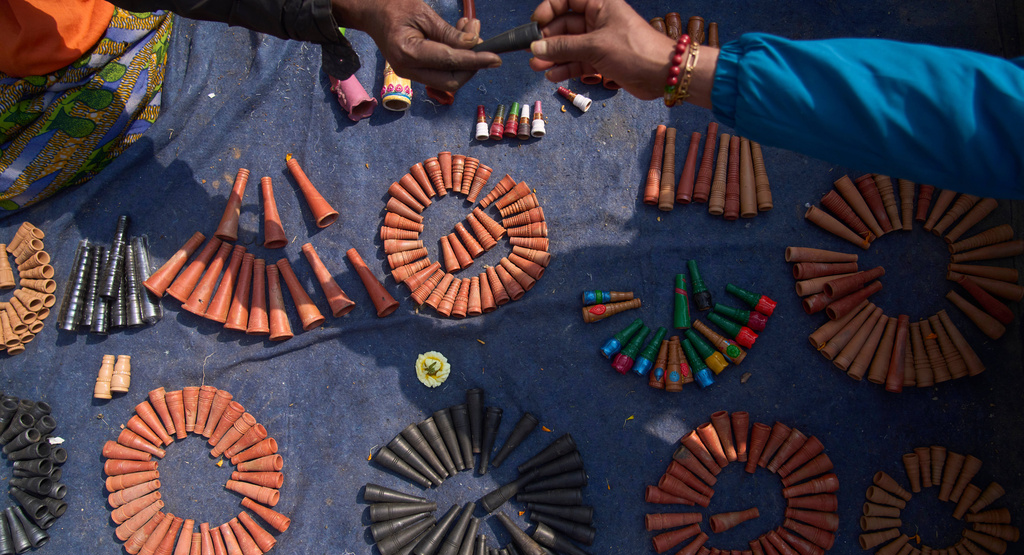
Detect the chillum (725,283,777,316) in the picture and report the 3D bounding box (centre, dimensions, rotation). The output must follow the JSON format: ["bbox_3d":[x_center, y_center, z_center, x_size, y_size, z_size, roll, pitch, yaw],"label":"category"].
[{"bbox_3d":[0.352,0.030,1.009,0.073,0.024,0.024,27,86,12],"label":"chillum"}]

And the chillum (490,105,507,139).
[{"bbox_3d":[-0.018,-0.234,1.029,0.019,0.019,0.053,7,75,1],"label":"chillum"}]

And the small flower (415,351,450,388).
[{"bbox_3d":[-0.112,0.130,0.960,0.049,0.024,0.052,0,80,0],"label":"small flower"}]

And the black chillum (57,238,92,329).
[{"bbox_3d":[-0.697,0.013,1.094,0.027,0.027,0.144,4,82,5],"label":"black chillum"}]

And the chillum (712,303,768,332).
[{"bbox_3d":[0.337,0.057,1.007,0.074,0.025,0.025,21,86,12],"label":"chillum"}]

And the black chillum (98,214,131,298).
[{"bbox_3d":[-0.563,-0.030,0.971,0.024,0.024,0.119,3,77,1],"label":"black chillum"}]

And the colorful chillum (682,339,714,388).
[{"bbox_3d":[0.262,0.120,0.963,0.023,0.023,0.070,-26,80,-4],"label":"colorful chillum"}]

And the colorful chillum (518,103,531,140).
[{"bbox_3d":[0.020,-0.234,1.021,0.018,0.018,0.051,3,78,1],"label":"colorful chillum"}]

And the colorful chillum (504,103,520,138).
[{"bbox_3d":[0.003,-0.248,1.069,0.021,0.021,0.055,7,79,5],"label":"colorful chillum"}]

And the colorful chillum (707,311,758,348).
[{"bbox_3d":[0.314,0.073,0.974,0.072,0.022,0.022,31,81,10],"label":"colorful chillum"}]

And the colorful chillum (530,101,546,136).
[{"bbox_3d":[0.042,-0.250,1.066,0.022,0.022,0.055,-1,78,4],"label":"colorful chillum"}]

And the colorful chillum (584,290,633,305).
[{"bbox_3d":[0.139,0.027,0.983,0.072,0.018,0.018,-3,80,-4],"label":"colorful chillum"}]

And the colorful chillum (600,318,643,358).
[{"bbox_3d":[0.159,0.086,0.972,0.070,0.022,0.022,-41,82,-11],"label":"colorful chillum"}]

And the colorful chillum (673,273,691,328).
[{"bbox_3d":[0.253,0.036,1.016,0.024,0.024,0.081,0,80,5],"label":"colorful chillum"}]

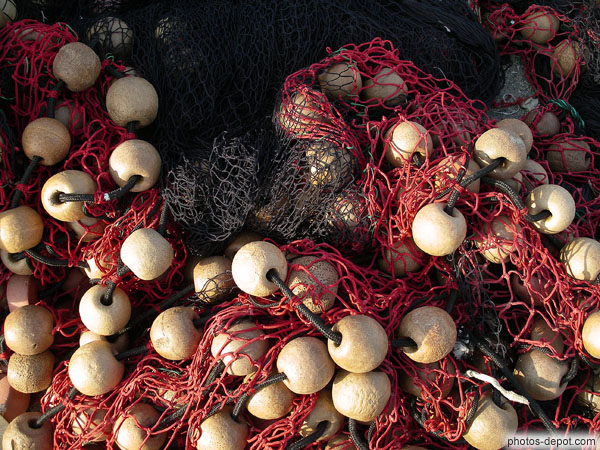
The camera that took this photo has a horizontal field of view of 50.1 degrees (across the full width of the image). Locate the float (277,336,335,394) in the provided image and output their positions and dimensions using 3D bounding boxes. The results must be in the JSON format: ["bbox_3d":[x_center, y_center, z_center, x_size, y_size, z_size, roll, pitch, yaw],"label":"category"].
[{"bbox_3d":[0.011,0.245,1.117,0.100,0.097,0.100,0,53,0],"label":"float"}]

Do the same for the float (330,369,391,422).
[{"bbox_3d":[0.116,0.322,1.210,0.110,0.105,0.108,0,45,0],"label":"float"}]

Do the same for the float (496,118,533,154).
[{"bbox_3d":[0.516,-0.208,1.542,0.095,0.092,0.095,0,53,0],"label":"float"}]

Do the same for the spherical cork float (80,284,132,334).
[{"bbox_3d":[-0.405,0.178,1.335,0.108,0.106,0.108,0,45,0],"label":"spherical cork float"}]

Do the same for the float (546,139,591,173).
[{"bbox_3d":[0.621,-0.158,1.480,0.100,0.085,0.088,0,42,0],"label":"float"}]

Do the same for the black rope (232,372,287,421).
[{"bbox_3d":[-0.087,0.313,1.189,0.041,0.167,0.020,30,35,-25],"label":"black rope"}]

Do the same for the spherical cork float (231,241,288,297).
[{"bbox_3d":[-0.079,0.087,1.260,0.110,0.108,0.110,0,45,0],"label":"spherical cork float"}]

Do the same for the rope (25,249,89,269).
[{"bbox_3d":[-0.530,0.079,1.387,0.150,0.019,0.031,15,44,4],"label":"rope"}]

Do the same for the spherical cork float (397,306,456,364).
[{"bbox_3d":[0.238,0.204,1.188,0.105,0.105,0.102,0,42,0],"label":"spherical cork float"}]

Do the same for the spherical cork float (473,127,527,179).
[{"bbox_3d":[0.386,-0.137,1.233,0.100,0.097,0.100,0,53,0],"label":"spherical cork float"}]

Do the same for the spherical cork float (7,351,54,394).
[{"bbox_3d":[-0.586,0.317,1.400,0.104,0.100,0.104,0,42,0],"label":"spherical cork float"}]

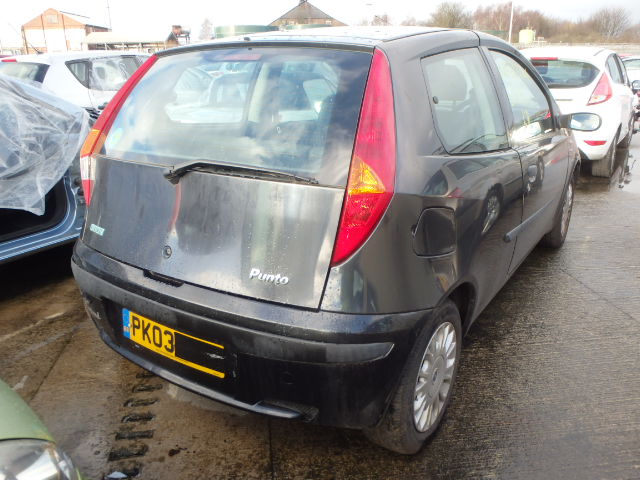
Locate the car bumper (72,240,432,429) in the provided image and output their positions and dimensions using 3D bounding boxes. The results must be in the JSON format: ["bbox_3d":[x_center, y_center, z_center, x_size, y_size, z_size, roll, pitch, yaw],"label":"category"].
[{"bbox_3d":[-0.439,0.269,1.888,1.600,0.440,0.430,11,23,32],"label":"car bumper"}]

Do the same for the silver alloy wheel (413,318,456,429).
[{"bbox_3d":[0.364,0.475,1.867,0.150,0.390,0.390,11,23,32],"label":"silver alloy wheel"}]

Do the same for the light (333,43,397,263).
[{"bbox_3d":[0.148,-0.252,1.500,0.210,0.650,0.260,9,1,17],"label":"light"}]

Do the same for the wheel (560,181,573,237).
[{"bbox_3d":[1.742,-0.222,3.781,0.150,0.390,0.390,11,23,32],"label":"wheel"}]

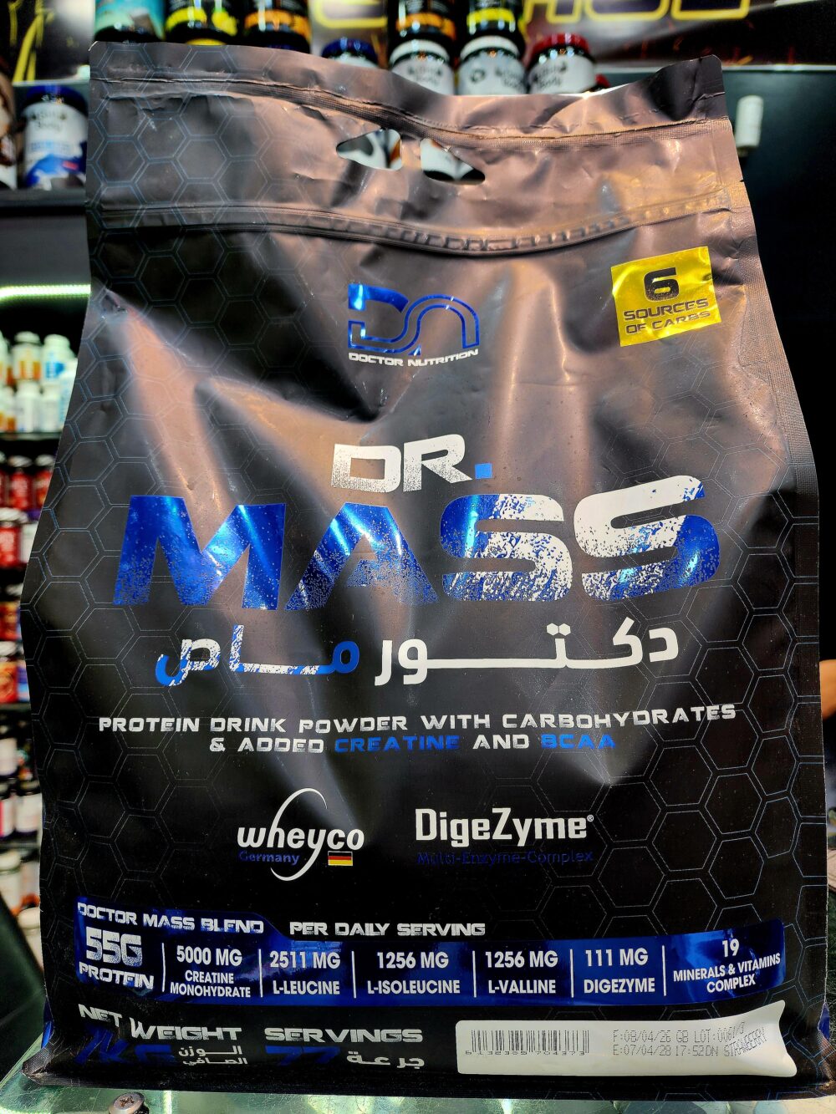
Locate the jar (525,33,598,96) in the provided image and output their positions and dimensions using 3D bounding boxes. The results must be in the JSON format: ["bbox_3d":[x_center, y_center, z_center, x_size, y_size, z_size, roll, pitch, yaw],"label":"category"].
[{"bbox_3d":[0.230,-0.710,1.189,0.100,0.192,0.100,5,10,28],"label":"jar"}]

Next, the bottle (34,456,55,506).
[{"bbox_3d":[-0.933,-0.189,1.858,0.059,0.123,0.059,-2,9,-13],"label":"bottle"}]

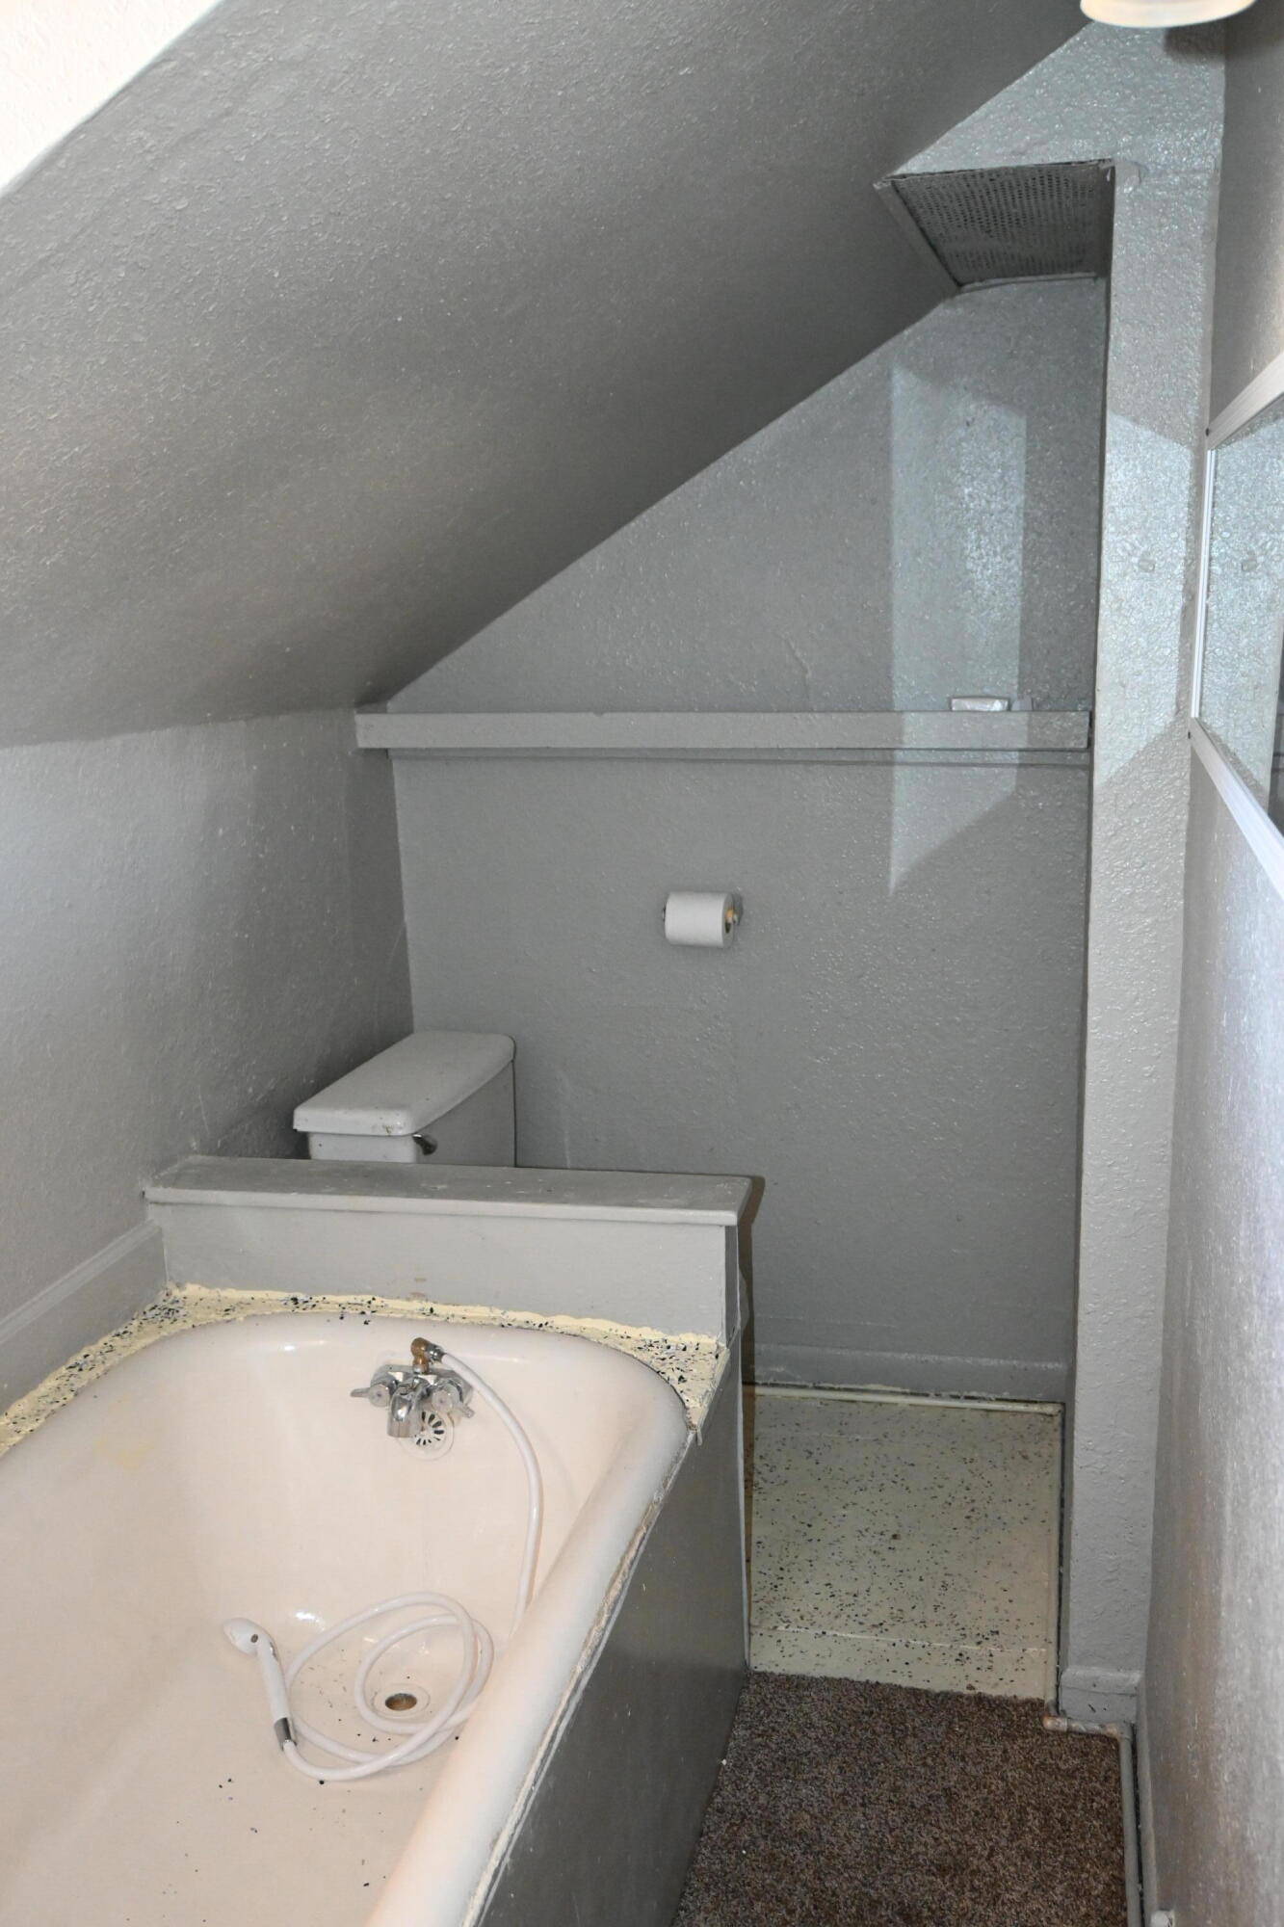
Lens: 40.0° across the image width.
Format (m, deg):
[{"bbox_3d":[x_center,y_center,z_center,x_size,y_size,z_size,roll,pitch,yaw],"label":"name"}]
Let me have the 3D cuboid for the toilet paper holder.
[{"bbox_3d":[0.110,-0.083,3.310,0.141,0.109,0.112,2,13,14],"label":"toilet paper holder"}]

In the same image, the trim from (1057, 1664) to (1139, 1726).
[{"bbox_3d":[0.648,1.037,2.496,0.103,0.074,0.018,2,13,14],"label":"trim"}]

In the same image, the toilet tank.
[{"bbox_3d":[-0.421,0.374,3.312,0.235,0.355,0.525,2,13,14],"label":"toilet tank"}]

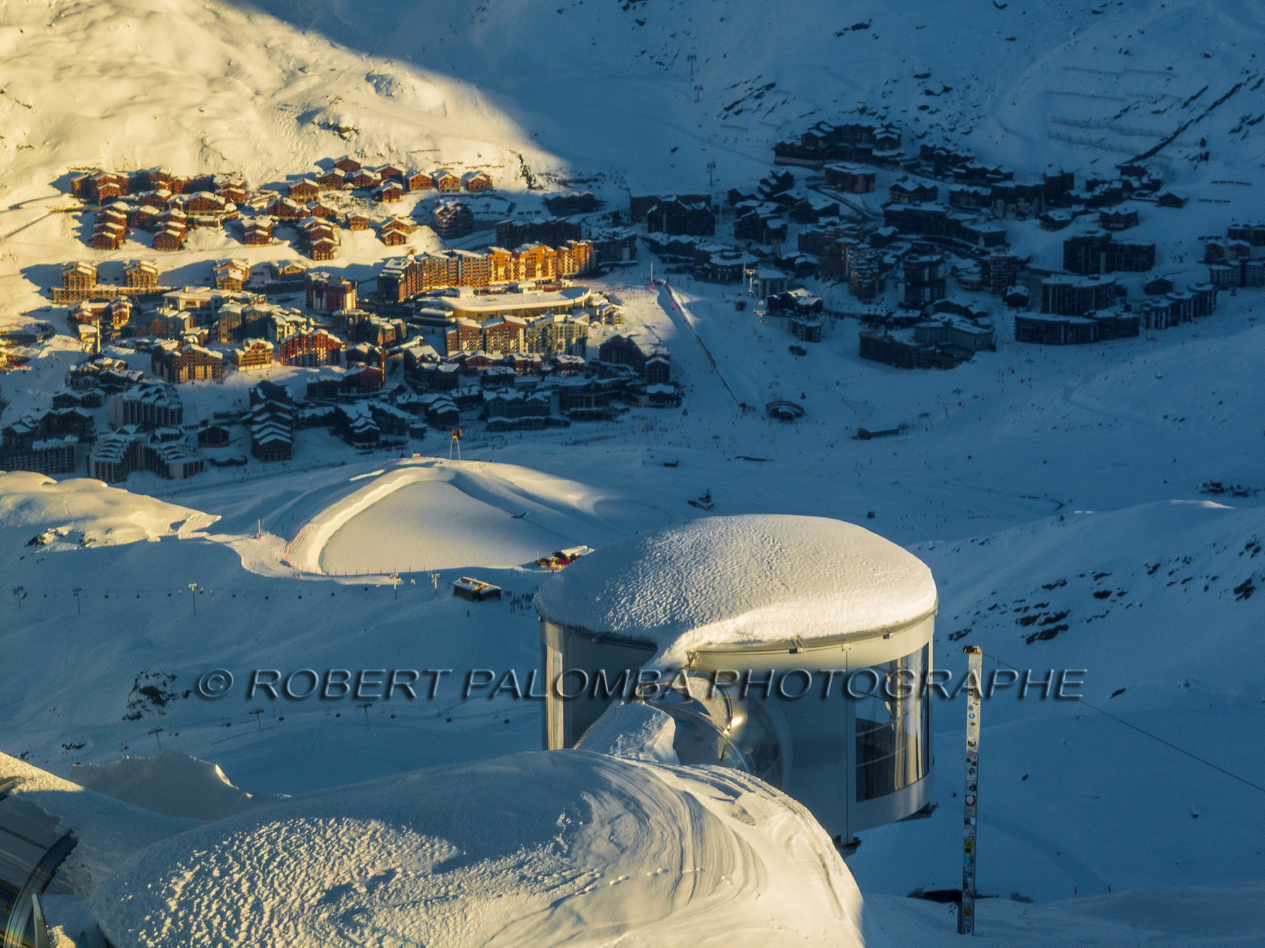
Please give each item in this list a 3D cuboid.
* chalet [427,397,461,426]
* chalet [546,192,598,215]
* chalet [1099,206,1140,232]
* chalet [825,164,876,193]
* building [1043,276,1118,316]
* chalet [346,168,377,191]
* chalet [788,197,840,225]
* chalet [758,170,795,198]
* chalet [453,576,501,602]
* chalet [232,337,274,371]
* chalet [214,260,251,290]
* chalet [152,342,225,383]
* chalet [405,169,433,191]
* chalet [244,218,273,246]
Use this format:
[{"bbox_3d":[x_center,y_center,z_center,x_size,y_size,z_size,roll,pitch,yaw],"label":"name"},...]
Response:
[{"bbox_3d":[-123.930,-41.400,3870.900,15.690,16.190,17.200,-7,16,-25],"label":"chalet"},{"bbox_3d":[-46.090,-204.330,4426.170,37.600,14.700,13.200,-8,16,-28],"label":"chalet"},{"bbox_3d":[346.110,-181.610,4177.540,27.830,13.660,18.220,1,14,5],"label":"chalet"},{"bbox_3d":[149.370,-203.158,4042.142,17.000,13.300,37.000,-11,18,-36],"label":"chalet"},{"bbox_3d":[323.740,-128.660,4254.450,54.800,21.900,27.400,-1,14,-6],"label":"building"},{"bbox_3d":[-197.100,-213.910,4272.660,18.720,13.160,15.180,-4,15,-17],"label":"chalet"},{"bbox_3d":[136.470,-199.140,4413.720,26.400,17.300,28.400,7,16,27],"label":"chalet"},{"bbox_3d":[109.230,-219.430,4452.480,20.300,16.200,20.300,7,16,27],"label":"chalet"},{"bbox_3d":[-90.060,65.720,3413.120,15.200,9.000,26.000,-11,17,-36],"label":"chalet"},{"bbox_3d":[-268.630,-85.310,4163.550,25.900,20.300,14.200,-6,15,-23],"label":"chalet"},{"bbox_3d":[-263.636,-131.198,3878.838,20.000,16.000,22.000,2,14,8],"label":"chalet"},{"bbox_3d":[-313.780,-83.280,4154.100,34.500,27.400,38.600,-7,16,-27],"label":"chalet"},{"bbox_3d":[-155.810,-213.560,4272.660,17.200,12.850,14.170,-5,15,-19],"label":"chalet"},{"bbox_3d":[-250.501,-162.321,3938.706,18.000,15.500,20.000,2,14,8],"label":"chalet"}]

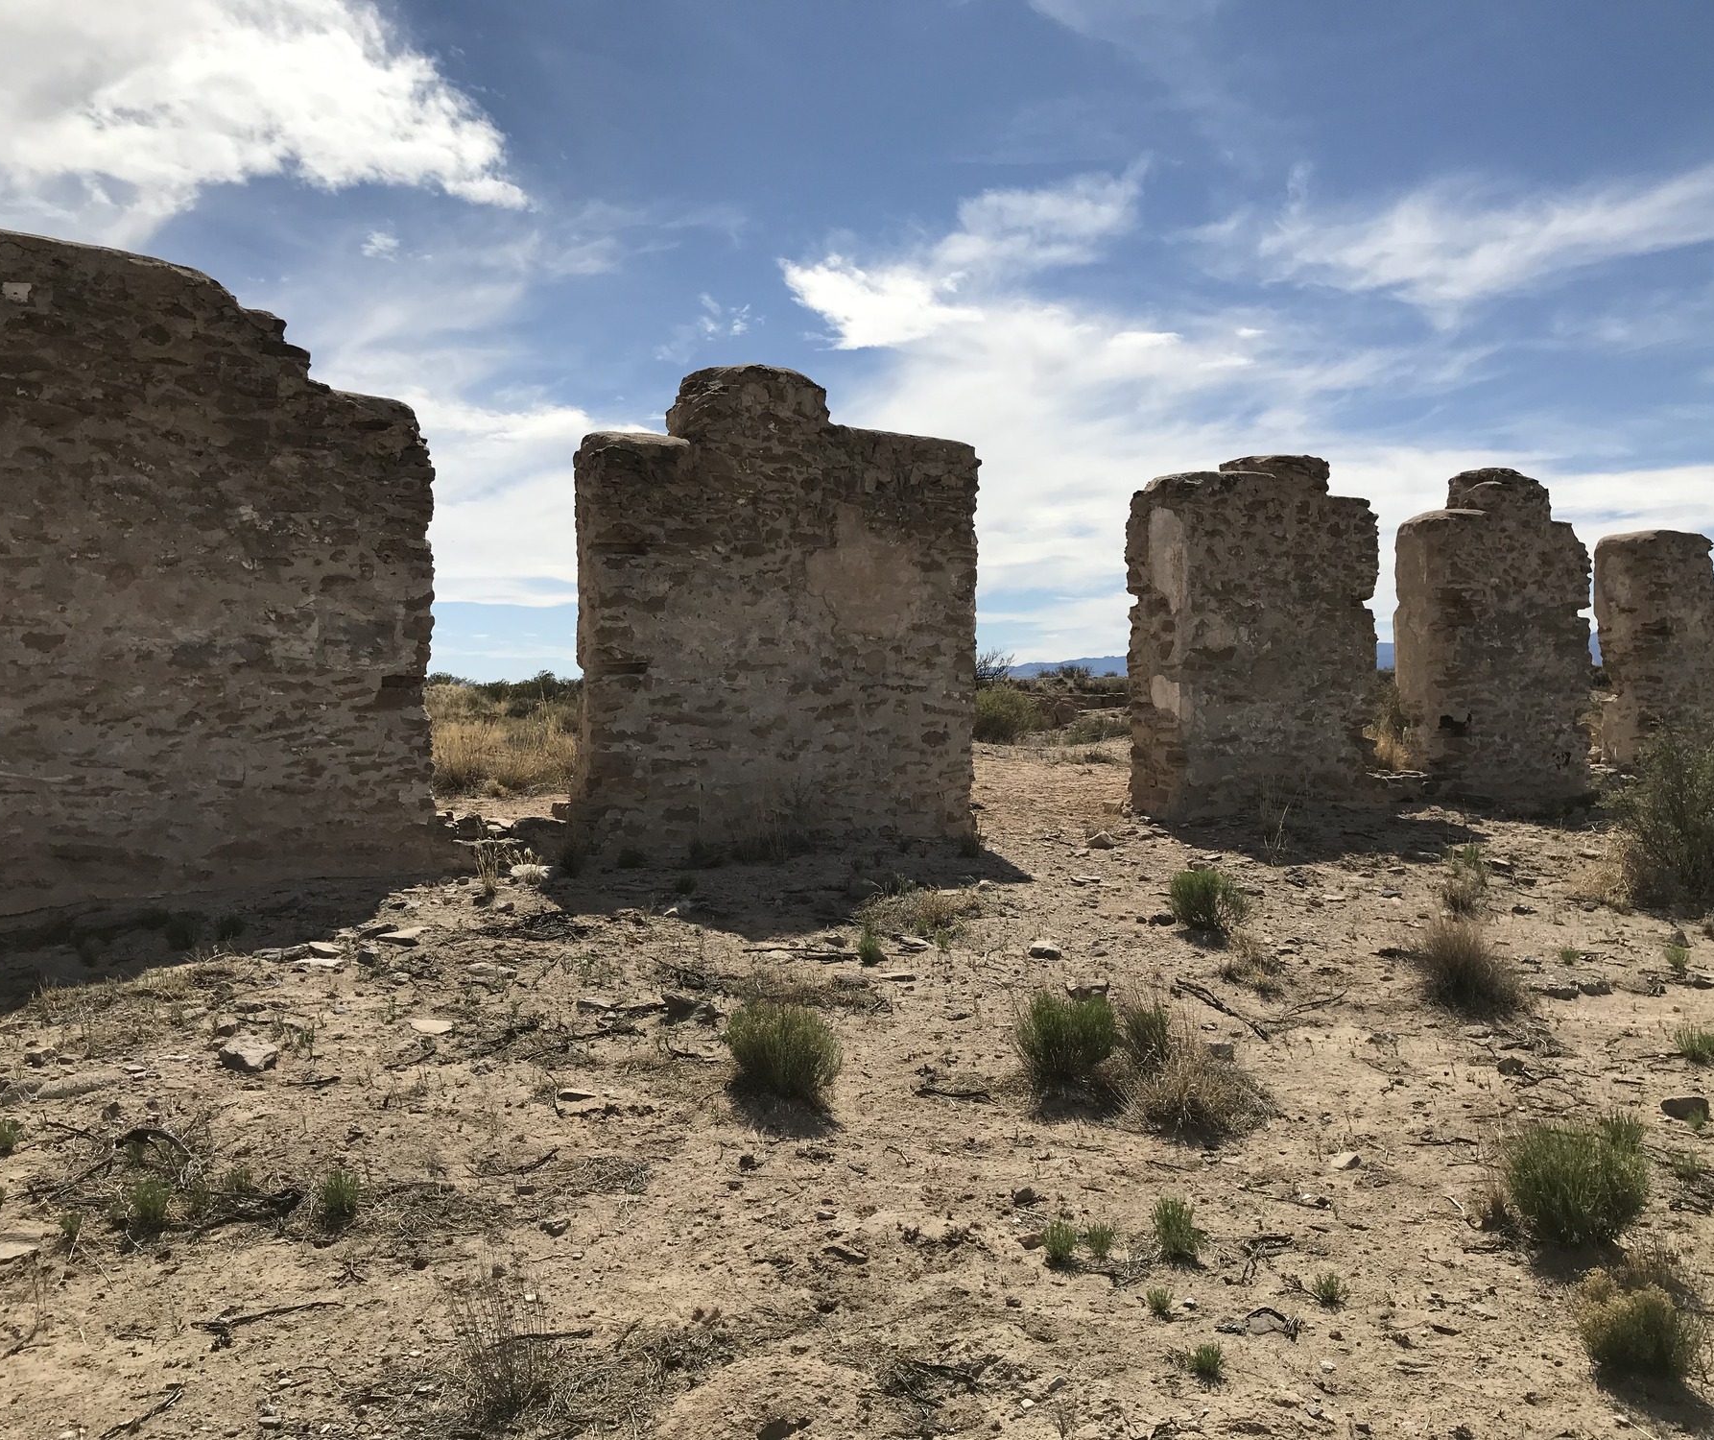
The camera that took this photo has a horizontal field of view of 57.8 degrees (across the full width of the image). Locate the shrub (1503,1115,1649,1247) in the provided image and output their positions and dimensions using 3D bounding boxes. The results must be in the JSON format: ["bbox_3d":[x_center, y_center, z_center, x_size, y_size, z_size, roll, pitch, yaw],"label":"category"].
[{"bbox_3d":[1.948,1.234,4.204,0.398,0.307,0.378,1,1,25],"label":"shrub"}]

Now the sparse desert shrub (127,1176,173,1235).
[{"bbox_3d":[-1.884,1.282,4.130,0.124,0.137,0.111,0,2,0],"label":"sparse desert shrub"}]

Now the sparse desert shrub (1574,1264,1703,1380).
[{"bbox_3d":[1.712,1.304,3.397,0.282,0.212,0.254,0,2,0],"label":"sparse desert shrub"}]

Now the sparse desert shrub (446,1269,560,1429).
[{"bbox_3d":[-0.723,1.272,3.173,0.239,0.288,0.203,0,2,0],"label":"sparse desert shrub"}]

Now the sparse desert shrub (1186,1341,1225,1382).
[{"bbox_3d":[0.758,1.386,3.368,0.081,0.069,0.077,0,1,13],"label":"sparse desert shrub"}]

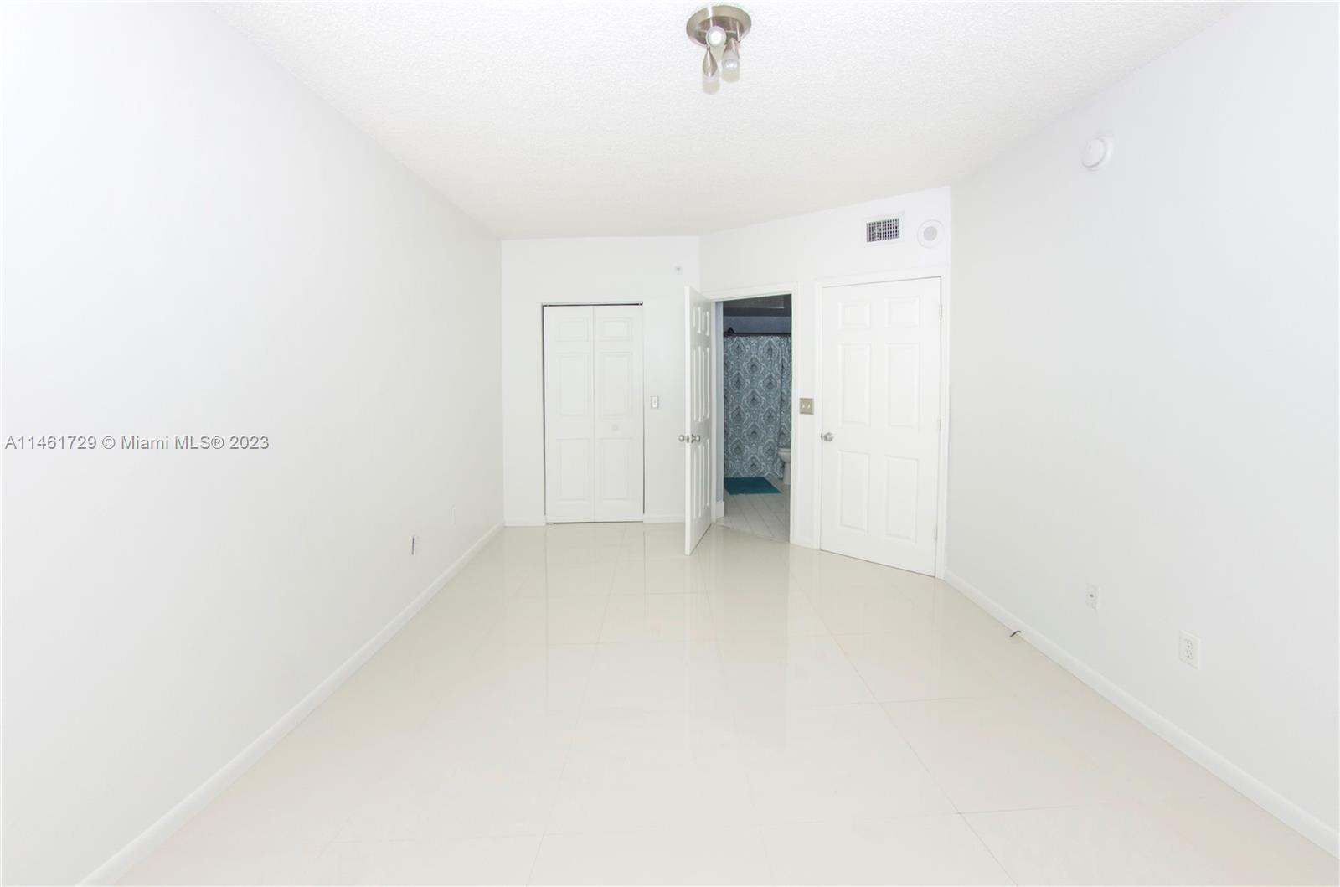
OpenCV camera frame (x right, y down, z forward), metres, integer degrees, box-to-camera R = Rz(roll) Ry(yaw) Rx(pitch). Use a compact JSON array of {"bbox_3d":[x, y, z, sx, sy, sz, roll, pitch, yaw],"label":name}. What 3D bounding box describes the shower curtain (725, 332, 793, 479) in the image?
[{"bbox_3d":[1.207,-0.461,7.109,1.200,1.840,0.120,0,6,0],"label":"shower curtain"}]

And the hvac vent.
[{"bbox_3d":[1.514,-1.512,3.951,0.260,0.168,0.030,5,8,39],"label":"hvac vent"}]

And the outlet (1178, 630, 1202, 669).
[{"bbox_3d":[1.889,0.750,2.026,0.012,0.115,0.075,0,6,0],"label":"outlet"}]

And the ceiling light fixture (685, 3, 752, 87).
[{"bbox_3d":[0.173,-1.379,1.973,0.240,0.200,0.270,0,6,0],"label":"ceiling light fixture"}]

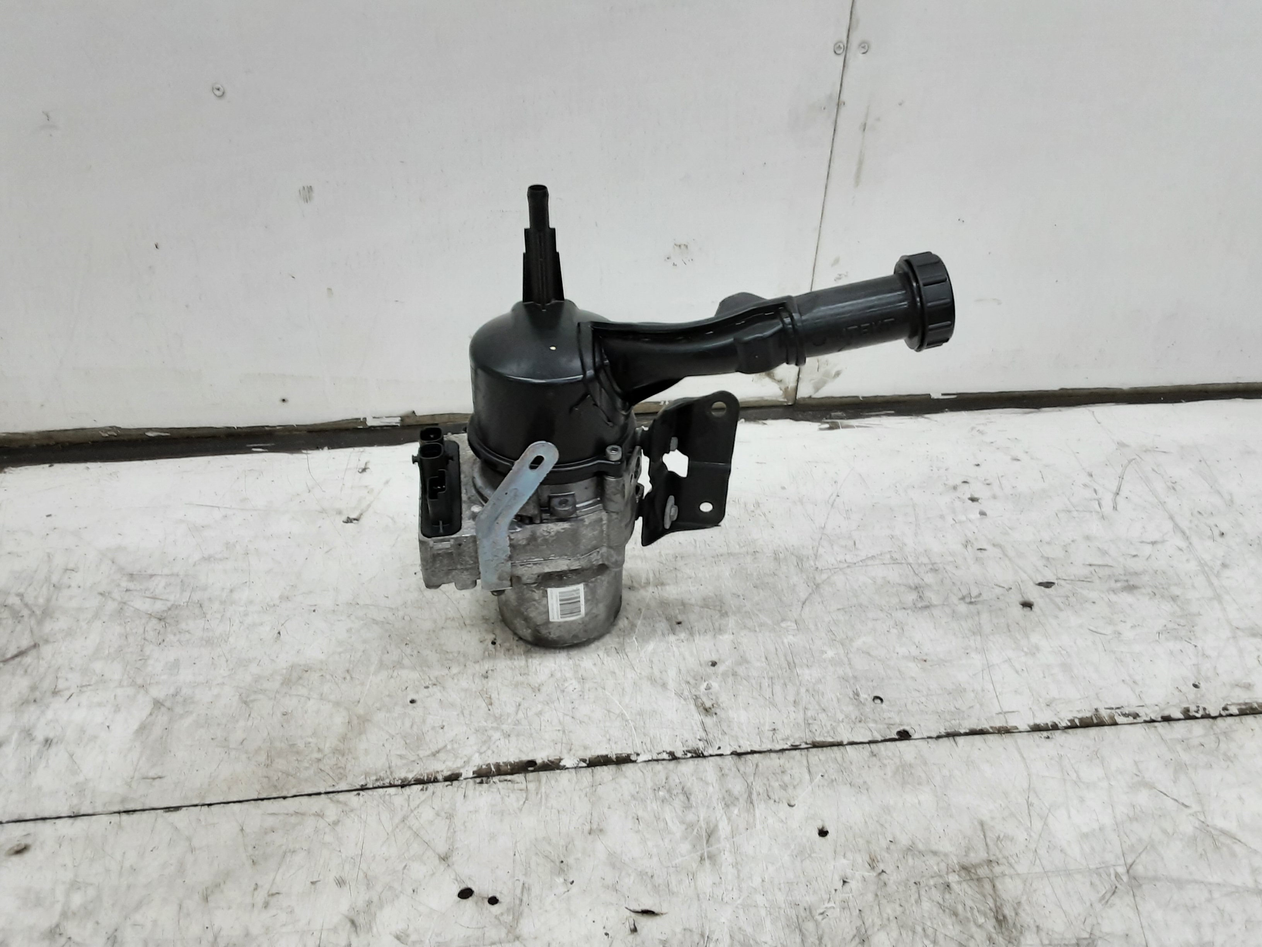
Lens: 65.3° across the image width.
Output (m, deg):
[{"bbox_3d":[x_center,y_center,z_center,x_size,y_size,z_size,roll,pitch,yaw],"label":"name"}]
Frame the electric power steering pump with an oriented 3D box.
[{"bbox_3d":[0.028,-0.037,0.639,0.347,0.311,0.134,-3,36,-6],"label":"electric power steering pump"}]

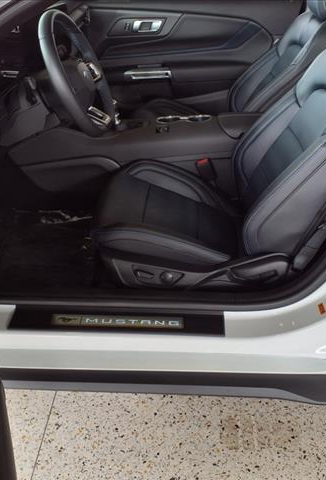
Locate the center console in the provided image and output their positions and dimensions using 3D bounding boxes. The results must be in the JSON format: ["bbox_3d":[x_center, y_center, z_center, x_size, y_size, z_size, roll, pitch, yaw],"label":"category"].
[{"bbox_3d":[-0.049,-0.338,1.885,0.990,0.270,0.270,2,31,6],"label":"center console"}]

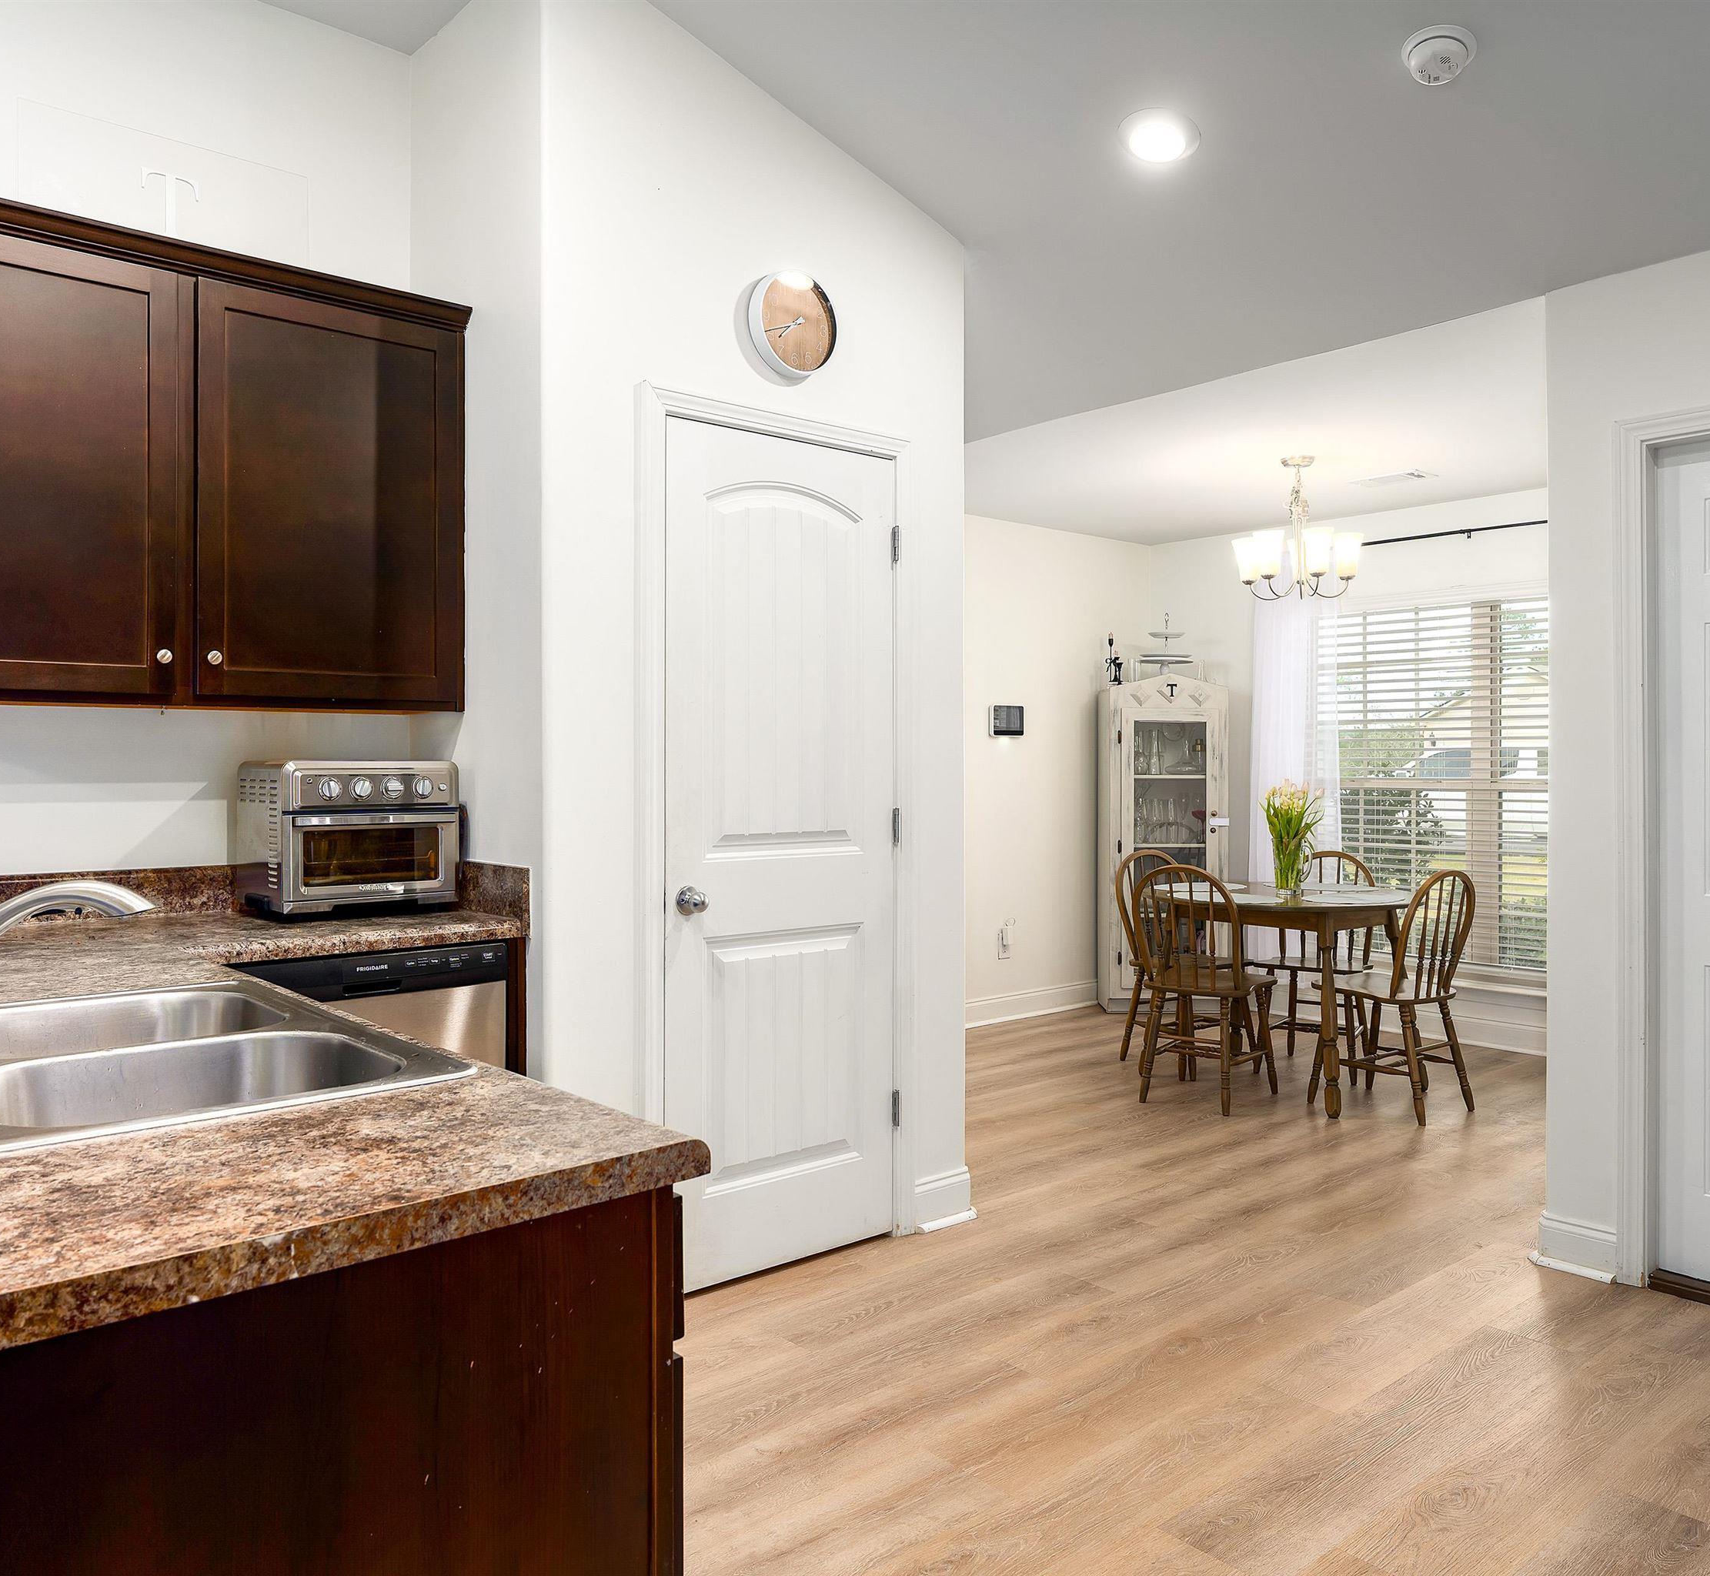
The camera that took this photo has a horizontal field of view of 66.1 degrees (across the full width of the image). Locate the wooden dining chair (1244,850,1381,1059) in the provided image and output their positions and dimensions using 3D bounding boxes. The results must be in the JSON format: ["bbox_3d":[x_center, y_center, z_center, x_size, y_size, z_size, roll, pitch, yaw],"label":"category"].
[{"bbox_3d":[1.909,0.711,5.379,0.440,0.876,0.500,1,1,35],"label":"wooden dining chair"}]

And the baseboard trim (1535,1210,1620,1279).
[{"bbox_3d":[1.771,1.123,3.220,0.018,0.126,0.187,-1,1,-40],"label":"baseboard trim"}]

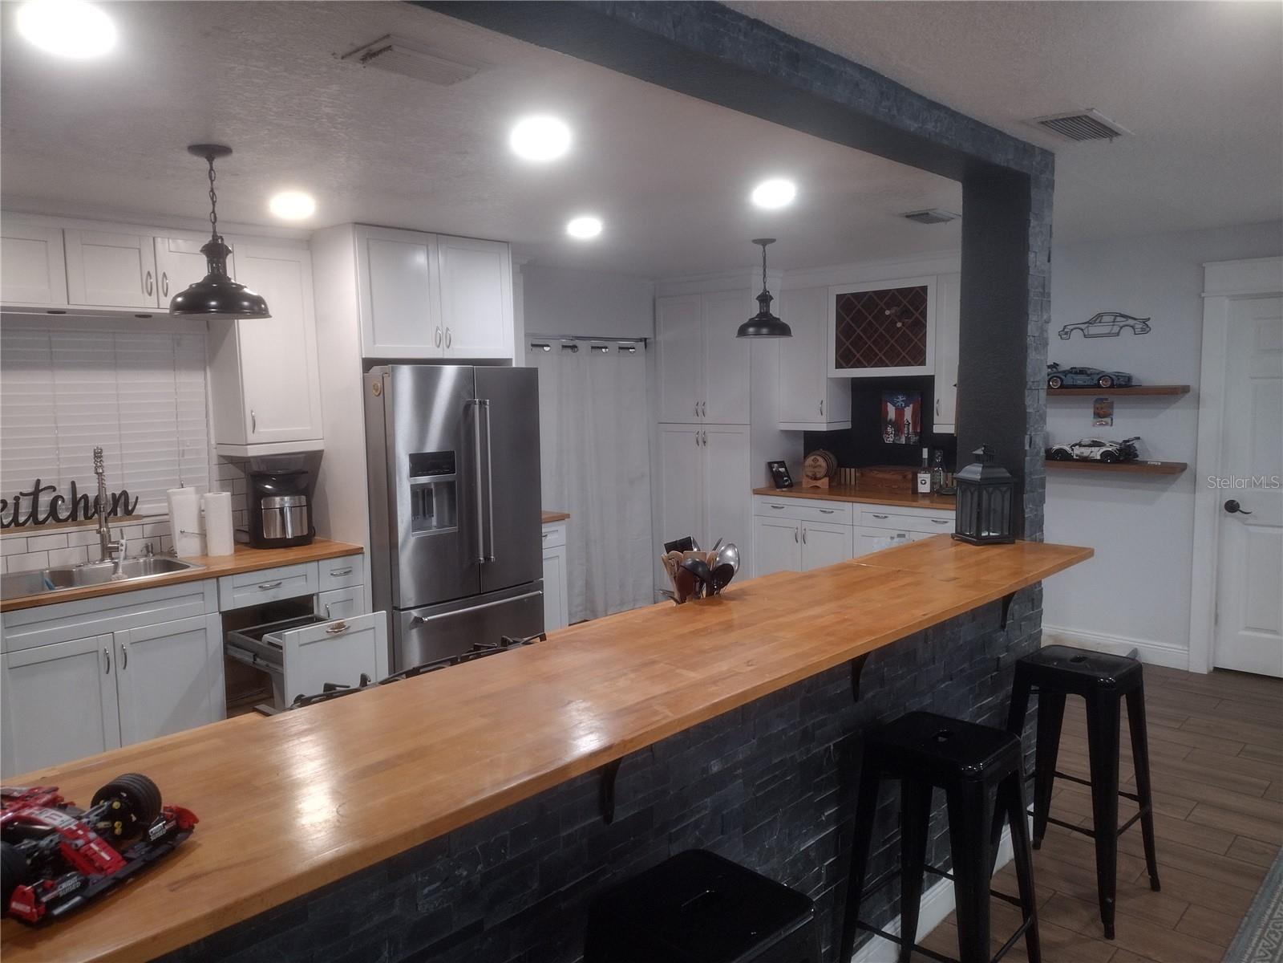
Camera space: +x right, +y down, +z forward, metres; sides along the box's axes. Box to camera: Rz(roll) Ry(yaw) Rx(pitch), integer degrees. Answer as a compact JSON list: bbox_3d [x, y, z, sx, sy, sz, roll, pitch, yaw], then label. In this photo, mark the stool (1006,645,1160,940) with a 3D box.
[{"bbox_3d":[1.387,0.944,3.216,0.420,0.767,0.420,-6,8,-43],"label":"stool"}]

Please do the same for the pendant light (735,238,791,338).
[{"bbox_3d":[0.661,-1.035,5.380,0.312,0.497,0.312,-1,6,0],"label":"pendant light"}]

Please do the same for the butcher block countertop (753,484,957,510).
[{"bbox_3d":[1.512,0.088,6.475,1.520,0.038,0.620,4,8,41],"label":"butcher block countertop"}]

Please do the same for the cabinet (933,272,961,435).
[{"bbox_3d":[2.082,-0.795,6.261,0.360,0.980,0.330,4,8,43],"label":"cabinet"}]

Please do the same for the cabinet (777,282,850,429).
[{"bbox_3d":[1.231,-0.858,7.043,0.385,0.980,0.330,4,8,43],"label":"cabinet"}]

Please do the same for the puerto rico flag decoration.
[{"bbox_3d":[1.768,-0.430,6.797,0.285,0.351,0.030,4,8,43],"label":"puerto rico flag decoration"}]

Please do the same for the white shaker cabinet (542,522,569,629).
[{"bbox_3d":[-0.743,0.658,5.735,0.600,0.878,0.315,4,8,41],"label":"white shaker cabinet"}]

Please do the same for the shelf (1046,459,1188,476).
[{"bbox_3d":[2.687,-0.088,5.849,0.854,0.040,0.225,4,8,43],"label":"shelf"}]

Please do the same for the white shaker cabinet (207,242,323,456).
[{"bbox_3d":[-1.766,-0.603,4.681,0.321,0.933,0.379,4,8,41],"label":"white shaker cabinet"}]

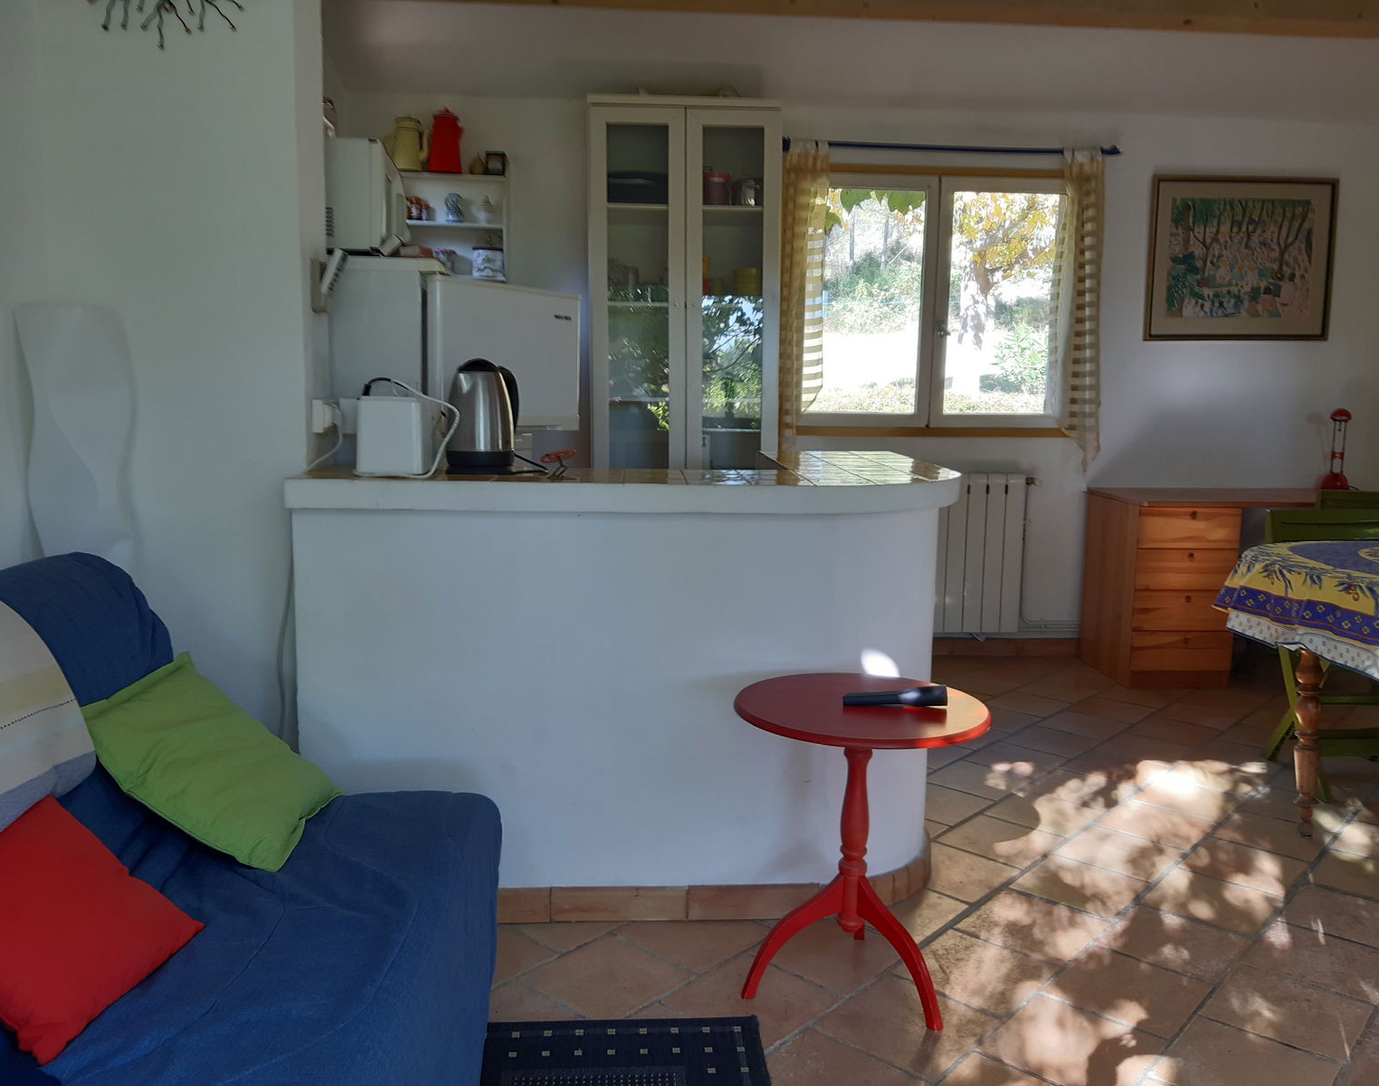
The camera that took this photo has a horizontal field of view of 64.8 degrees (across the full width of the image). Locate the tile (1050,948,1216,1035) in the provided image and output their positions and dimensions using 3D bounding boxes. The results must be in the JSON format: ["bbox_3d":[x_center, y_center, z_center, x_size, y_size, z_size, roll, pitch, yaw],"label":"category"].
[{"bbox_3d":[0.860,0.878,2.128,0.242,0.012,0.250,8,11,42],"label":"tile"}]

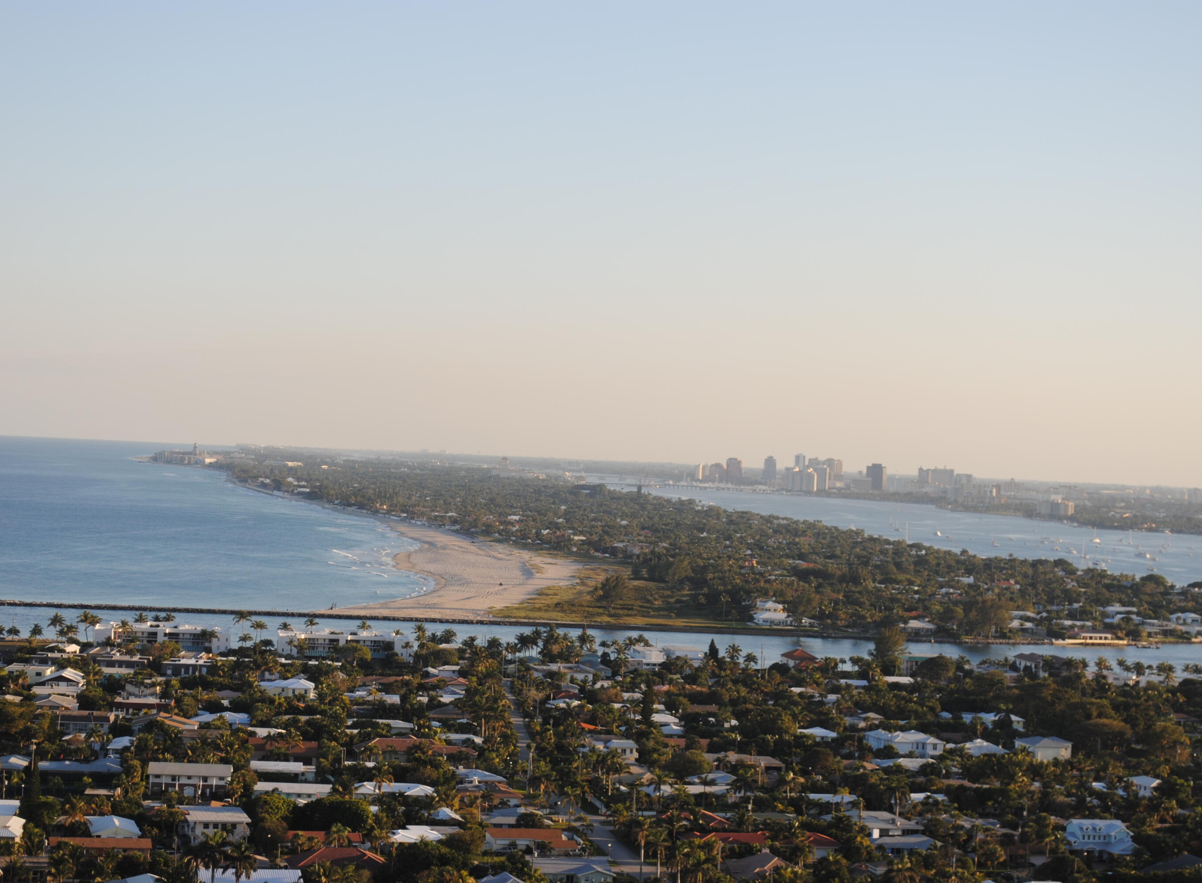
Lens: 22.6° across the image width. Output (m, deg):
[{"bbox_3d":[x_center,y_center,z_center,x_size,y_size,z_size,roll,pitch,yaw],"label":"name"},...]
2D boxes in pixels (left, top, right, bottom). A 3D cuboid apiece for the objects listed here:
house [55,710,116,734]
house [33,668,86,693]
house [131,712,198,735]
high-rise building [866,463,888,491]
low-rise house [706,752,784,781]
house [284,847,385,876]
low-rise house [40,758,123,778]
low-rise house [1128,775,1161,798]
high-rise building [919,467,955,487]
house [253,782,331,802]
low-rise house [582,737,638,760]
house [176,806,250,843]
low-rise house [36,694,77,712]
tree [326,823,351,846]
[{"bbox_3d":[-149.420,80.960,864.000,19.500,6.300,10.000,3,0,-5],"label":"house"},{"bbox_3d":[-173.910,78.480,966.830,15.000,7.500,22.000,3,0,-5],"label":"house"},{"bbox_3d":[-127.250,82.540,876.540,18.000,5.200,14.000,3,0,-5],"label":"house"},{"bbox_3d":[666.180,92.850,7268.950,40.000,76.000,38.000,3,0,22],"label":"high-rise building"},{"bbox_3d":[39.120,89.260,833.820,21.000,4.600,14.500,3,0,-5],"label":"low-rise house"},{"bbox_3d":[-53.250,84.170,600.820,19.000,5.500,14.000,3,0,-11],"label":"house"},{"bbox_3d":[-130.340,82.350,753.220,20.500,4.800,13.000,3,0,-5],"label":"low-rise house"},{"bbox_3d":[147.640,94.210,817.890,7.500,6.500,10.500,3,0,-12],"label":"low-rise house"},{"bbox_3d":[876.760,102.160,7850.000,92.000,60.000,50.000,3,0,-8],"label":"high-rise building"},{"bbox_3d":[-73.860,84.090,720.820,18.300,4.300,12.000,3,0,-4],"label":"house"},{"bbox_3d":[2.010,86.400,837.820,15.500,7.000,11.000,3,0,-5],"label":"low-rise house"},{"bbox_3d":[-83.180,82.060,643.330,13.500,7.200,14.000,3,0,-15],"label":"house"},{"bbox_3d":[-162.960,78.510,900.000,12.000,4.600,16.000,3,0,-5],"label":"low-rise house"},{"bbox_3d":[-53.280,81.260,611.000,5.200,7.600,5.200,3,0,-5],"label":"tree"}]

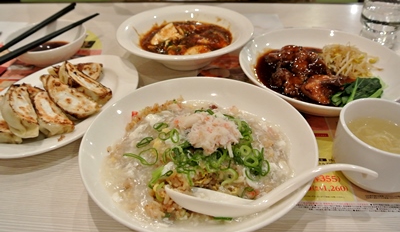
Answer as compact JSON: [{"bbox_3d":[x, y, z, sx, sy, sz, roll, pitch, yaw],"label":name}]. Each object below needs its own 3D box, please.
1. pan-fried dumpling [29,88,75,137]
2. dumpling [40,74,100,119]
[{"bbox_3d":[-0.154,-0.005,0.309,0.030,0.024,0.088,-28,45,-31],"label":"pan-fried dumpling"},{"bbox_3d":[-0.144,-0.023,0.330,0.098,0.026,0.036,28,46,31],"label":"dumpling"}]

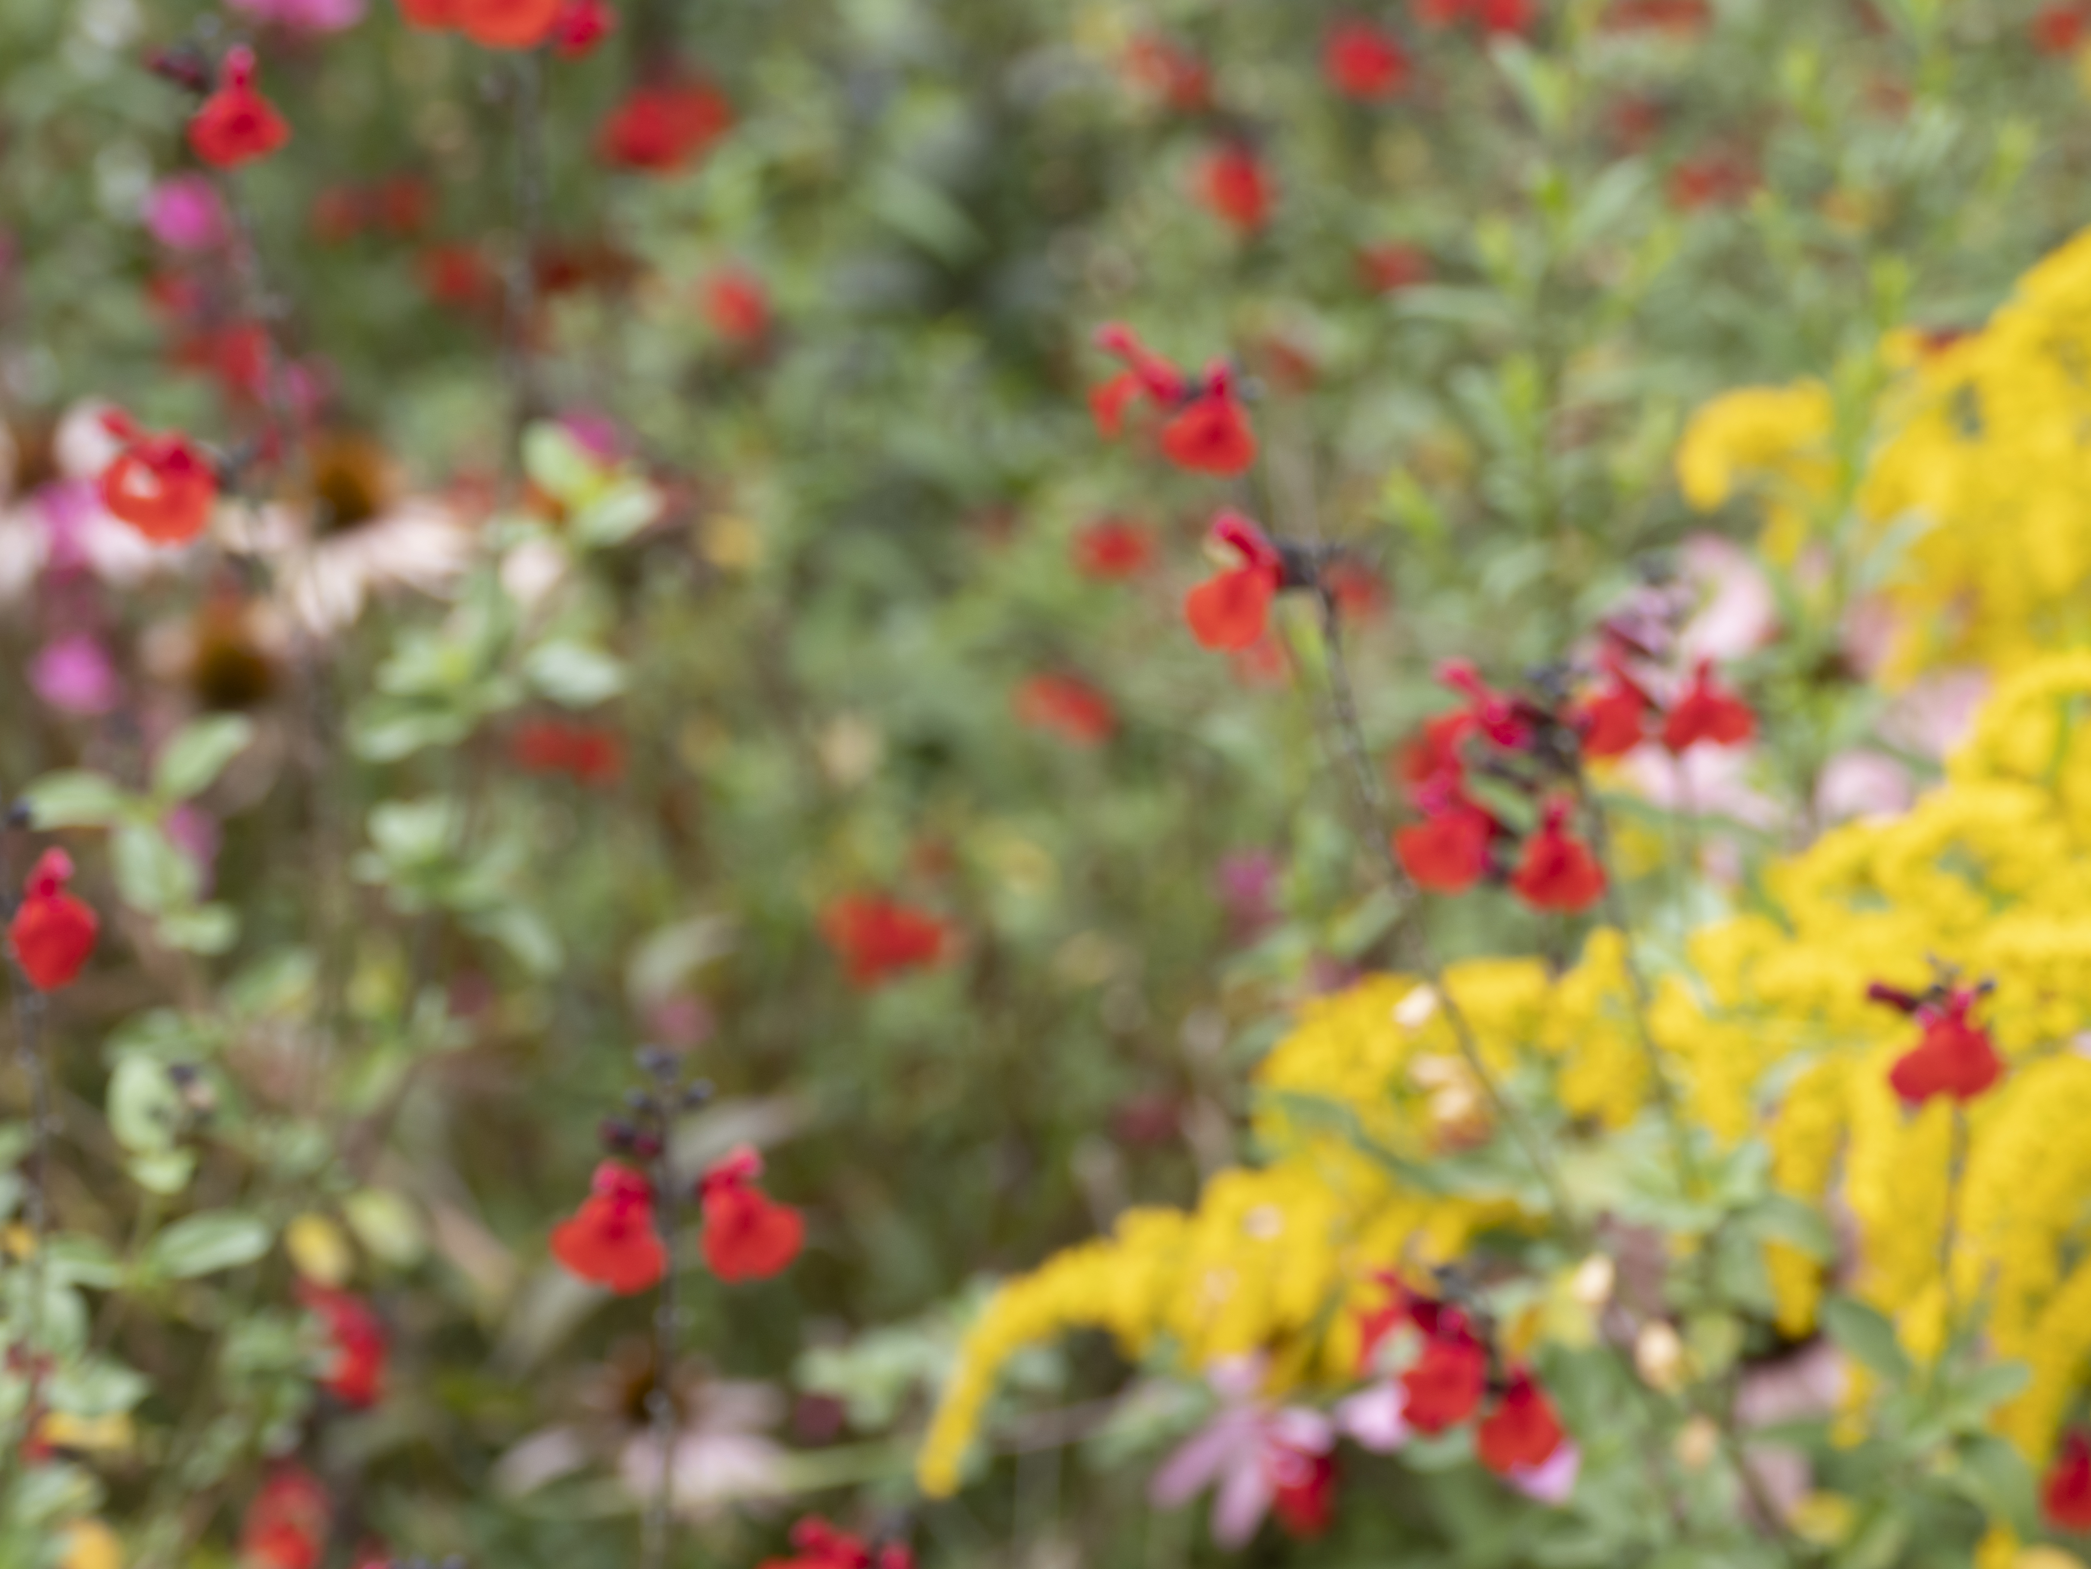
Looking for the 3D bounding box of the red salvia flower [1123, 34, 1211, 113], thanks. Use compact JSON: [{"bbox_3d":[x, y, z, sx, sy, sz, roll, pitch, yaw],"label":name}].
[{"bbox_3d":[0.043,-0.249,1.900,0.024,0.025,0.022,6,15,22],"label":"red salvia flower"}]

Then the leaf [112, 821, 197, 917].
[{"bbox_3d":[-0.213,0.020,1.300,0.017,0.007,0.023,-5,64,-3],"label":"leaf"}]

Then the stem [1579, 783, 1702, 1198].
[{"bbox_3d":[0.133,0.046,1.220,0.008,0.098,0.007,-16,12,0],"label":"stem"}]

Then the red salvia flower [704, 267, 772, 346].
[{"bbox_3d":[-0.094,-0.146,1.653,0.019,0.021,0.018,0,20,0],"label":"red salvia flower"}]

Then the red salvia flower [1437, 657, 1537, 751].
[{"bbox_3d":[0.097,-0.018,1.200,0.025,0.020,0.015,-8,16,-29],"label":"red salvia flower"}]

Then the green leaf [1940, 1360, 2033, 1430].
[{"bbox_3d":[0.206,0.133,1.190,0.024,0.005,0.012,-19,42,-12],"label":"green leaf"}]

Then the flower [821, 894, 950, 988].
[{"bbox_3d":[-0.044,0.043,1.500,0.026,0.023,0.022,-16,25,-37],"label":"flower"}]

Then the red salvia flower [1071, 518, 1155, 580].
[{"bbox_3d":[0.020,-0.070,1.603,0.020,0.019,0.018,0,20,0],"label":"red salvia flower"}]

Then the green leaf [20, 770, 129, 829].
[{"bbox_3d":[-0.232,0.004,1.300,0.026,0.007,0.014,-2,41,-7],"label":"green leaf"}]

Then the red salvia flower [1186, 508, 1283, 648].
[{"bbox_3d":[0.039,-0.042,1.123,0.020,0.027,0.019,-16,26,-38],"label":"red salvia flower"}]

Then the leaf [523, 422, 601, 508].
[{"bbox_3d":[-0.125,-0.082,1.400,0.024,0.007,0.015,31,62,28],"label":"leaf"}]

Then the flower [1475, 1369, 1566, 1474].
[{"bbox_3d":[0.101,0.135,1.153,0.019,0.022,0.019,-3,20,-8],"label":"flower"}]

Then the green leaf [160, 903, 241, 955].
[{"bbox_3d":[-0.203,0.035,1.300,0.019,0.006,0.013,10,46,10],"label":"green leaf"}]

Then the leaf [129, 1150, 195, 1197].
[{"bbox_3d":[-0.198,0.087,1.220,0.016,0.009,0.012,-3,14,-11],"label":"leaf"}]

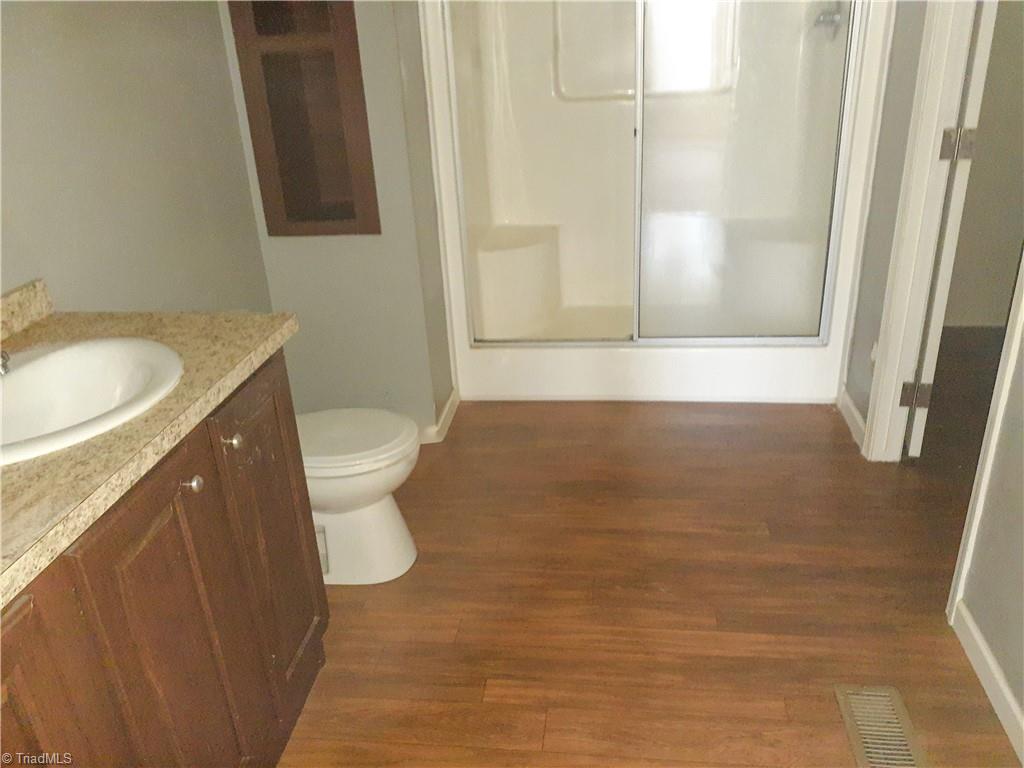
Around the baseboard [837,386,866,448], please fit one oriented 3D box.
[{"bbox_3d":[1.260,0.121,2.953,0.015,0.087,0.378,0,24,8],"label":"baseboard"}]

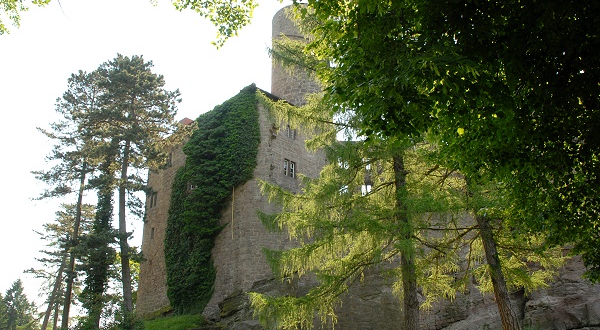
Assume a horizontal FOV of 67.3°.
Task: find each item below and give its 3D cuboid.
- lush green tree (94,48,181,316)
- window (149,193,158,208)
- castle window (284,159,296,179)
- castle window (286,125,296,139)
[{"bbox_3d":[-13.591,0.936,37.069,6.800,23.000,6.800,-1,-18,0],"label":"lush green tree"},{"bbox_3d":[-15.824,3.928,49.181,1.600,1.700,0.300,-17,-24,41],"label":"window"},{"bbox_3d":[-0.946,0.367,40.459,0.300,1.700,1.400,-17,-24,41],"label":"castle window"},{"bbox_3d":[-0.857,-3.026,41.697,0.300,1.300,1.100,-17,-24,41],"label":"castle window"}]

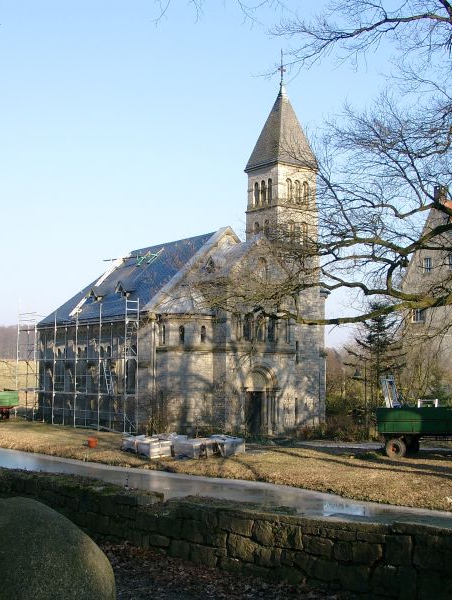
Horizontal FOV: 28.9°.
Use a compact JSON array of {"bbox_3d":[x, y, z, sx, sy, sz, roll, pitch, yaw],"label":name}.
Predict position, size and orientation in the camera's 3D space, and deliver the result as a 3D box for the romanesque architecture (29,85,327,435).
[{"bbox_3d":[-3.267,-2.469,54.393,10.400,20.400,18.600,4,-6,-34],"label":"romanesque architecture"}]

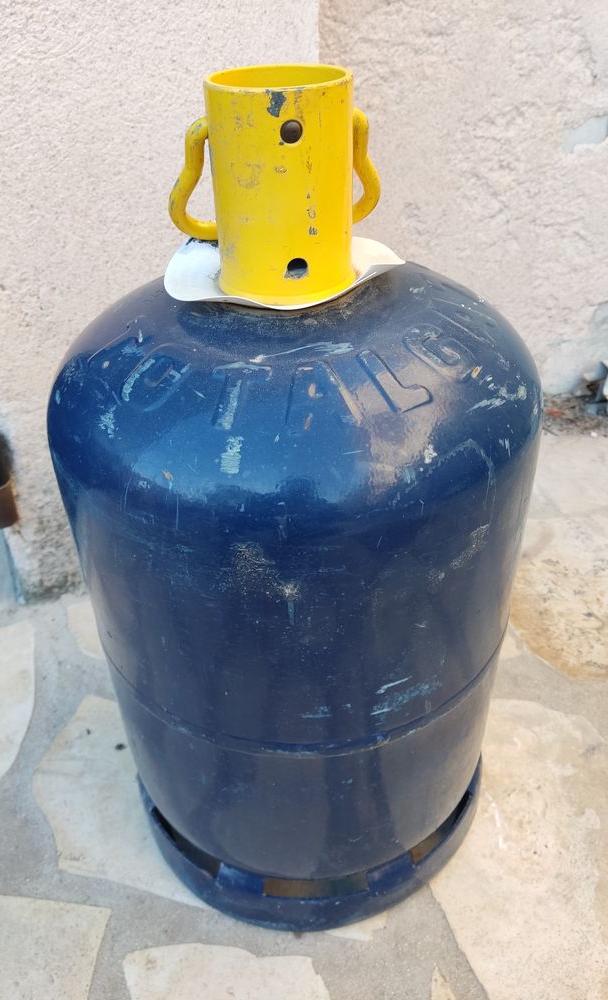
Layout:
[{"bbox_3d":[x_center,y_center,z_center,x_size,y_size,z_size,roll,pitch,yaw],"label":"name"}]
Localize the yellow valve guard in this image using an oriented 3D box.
[{"bbox_3d":[-0.013,-0.164,0.375,0.113,0.098,0.077,-8,39,-8],"label":"yellow valve guard"}]

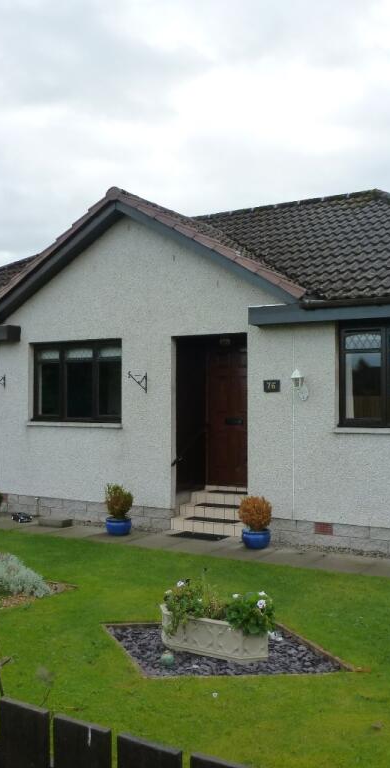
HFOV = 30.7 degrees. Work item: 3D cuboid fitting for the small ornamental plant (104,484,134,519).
[{"bbox_3d":[-1.015,1.570,9.430,0.380,0.443,0.380,0,-1,0],"label":"small ornamental plant"}]

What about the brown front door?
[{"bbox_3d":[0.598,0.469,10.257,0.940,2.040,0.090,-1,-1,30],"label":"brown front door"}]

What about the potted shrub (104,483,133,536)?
[{"bbox_3d":[-1.020,1.650,9.466,0.390,0.673,0.390,0,-1,0],"label":"potted shrub"}]

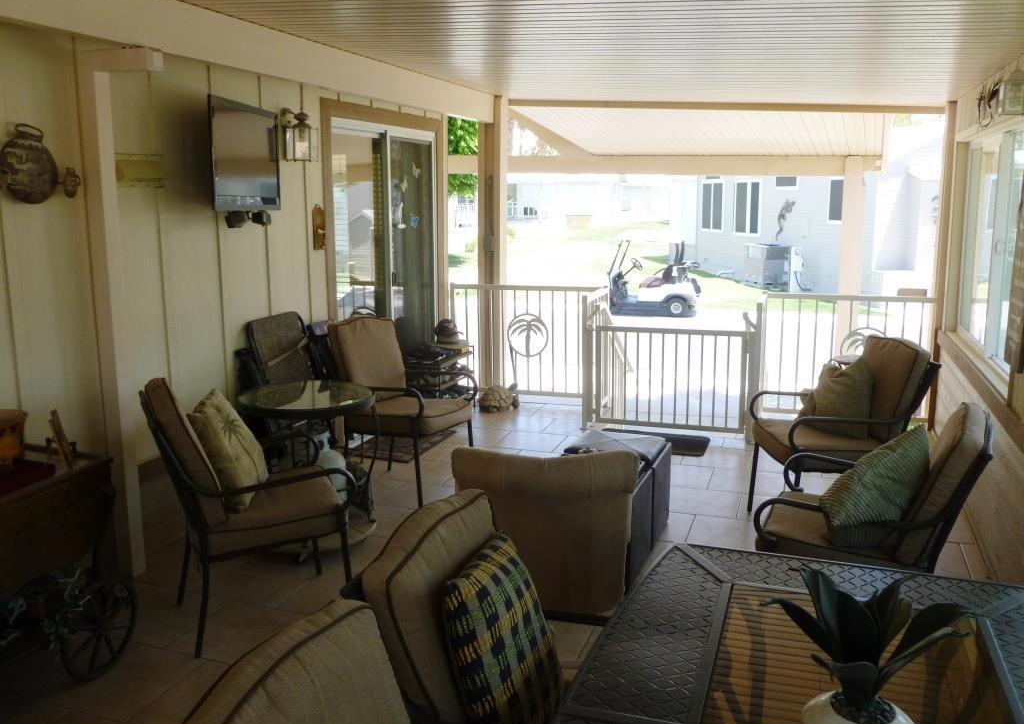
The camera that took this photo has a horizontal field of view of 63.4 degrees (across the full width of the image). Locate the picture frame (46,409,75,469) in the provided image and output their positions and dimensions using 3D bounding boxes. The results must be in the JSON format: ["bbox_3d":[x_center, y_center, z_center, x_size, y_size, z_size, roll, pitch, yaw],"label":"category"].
[{"bbox_3d":[-1.534,0.263,2.814,0.046,0.198,0.155,-17,16,-21],"label":"picture frame"}]

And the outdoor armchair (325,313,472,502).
[{"bbox_3d":[-0.633,0.223,4.648,0.729,0.984,0.605,5,12,26],"label":"outdoor armchair"}]

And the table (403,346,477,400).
[{"bbox_3d":[-0.557,0.158,6.382,0.333,0.488,0.620,4,11,21],"label":"table"}]

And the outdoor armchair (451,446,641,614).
[{"bbox_3d":[0.175,0.618,3.266,0.628,0.705,0.620,2,11,10],"label":"outdoor armchair"}]

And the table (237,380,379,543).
[{"bbox_3d":[-0.955,0.477,3.842,0.659,0.682,0.659,0,10,0],"label":"table"}]

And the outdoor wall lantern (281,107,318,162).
[{"bbox_3d":[-1.180,-1.272,4.683,0.209,0.305,0.186,4,11,21],"label":"outdoor wall lantern"}]

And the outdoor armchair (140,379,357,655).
[{"bbox_3d":[-0.997,0.498,3.126,0.729,0.992,0.605,-5,12,-26],"label":"outdoor armchair"}]

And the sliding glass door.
[{"bbox_3d":[-0.863,-0.613,5.964,0.101,2.077,1.488,4,11,21],"label":"sliding glass door"}]

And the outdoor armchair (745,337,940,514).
[{"bbox_3d":[1.548,0.366,3.948,0.705,0.953,0.605,0,10,-1],"label":"outdoor armchair"}]

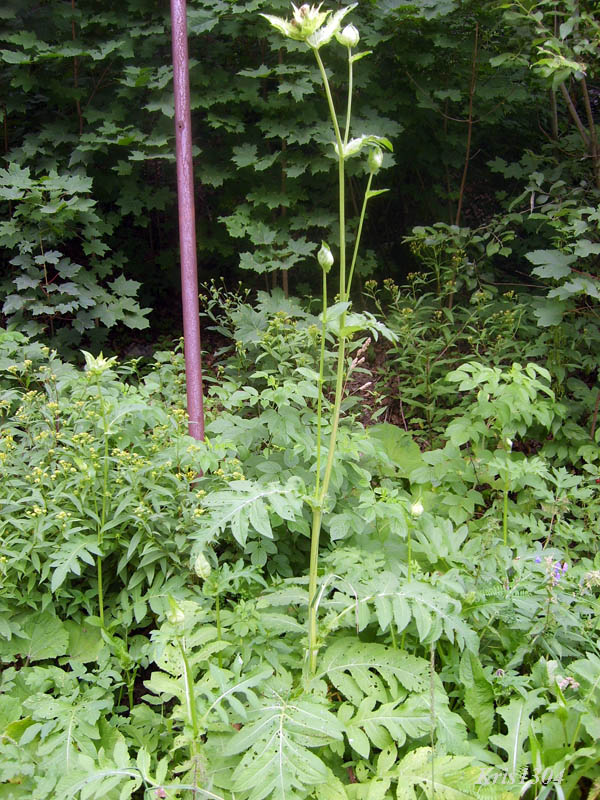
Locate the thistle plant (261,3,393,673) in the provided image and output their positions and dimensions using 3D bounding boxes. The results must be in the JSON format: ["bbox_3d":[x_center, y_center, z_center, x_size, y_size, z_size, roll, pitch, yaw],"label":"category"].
[{"bbox_3d":[0.051,-0.075,1.700,0.235,1.413,0.240,0,11,0],"label":"thistle plant"}]

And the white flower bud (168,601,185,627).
[{"bbox_3d":[-0.212,0.364,1.380,0.028,0.048,0.030,0,11,0],"label":"white flower bud"}]

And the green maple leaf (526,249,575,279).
[{"bbox_3d":[0.774,-0.422,2.500,0.143,0.082,0.090,0,11,0],"label":"green maple leaf"}]

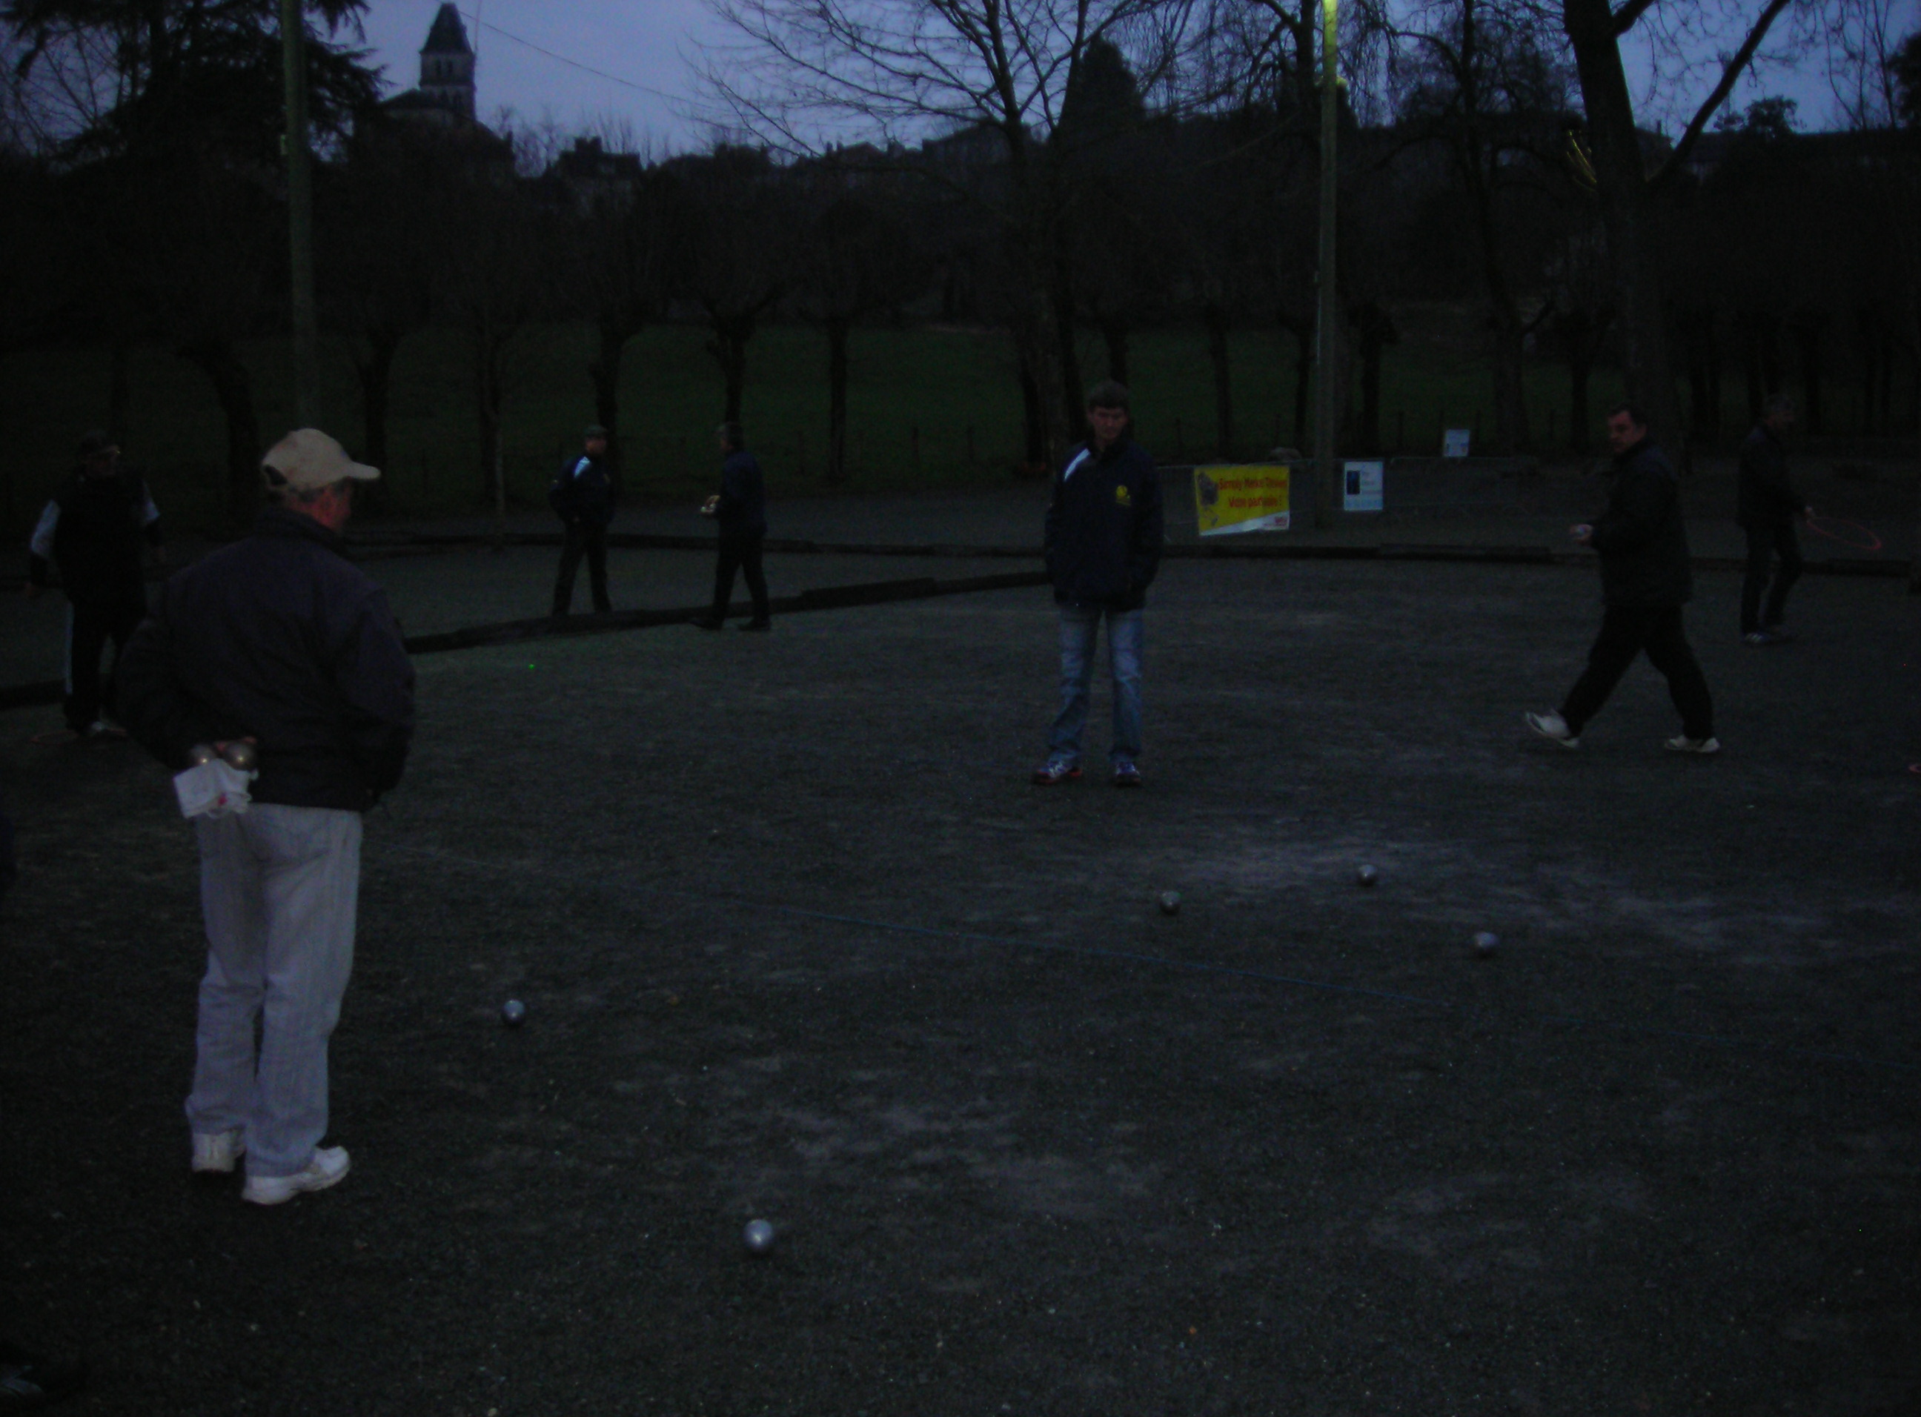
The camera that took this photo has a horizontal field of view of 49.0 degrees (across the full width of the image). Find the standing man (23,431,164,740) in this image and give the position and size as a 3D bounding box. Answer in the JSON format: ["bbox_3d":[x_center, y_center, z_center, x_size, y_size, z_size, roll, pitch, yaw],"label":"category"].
[{"bbox_3d":[-5.006,-0.724,12.179,0.720,1.736,0.450,-5,9,-28],"label":"standing man"}]

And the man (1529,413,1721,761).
[{"bbox_3d":[3.363,-0.663,10.679,0.920,1.735,0.540,0,8,9],"label":"man"}]

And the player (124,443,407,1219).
[{"bbox_3d":[-1.602,0.248,4.877,0.620,1.768,0.430,3,9,28],"label":"player"}]

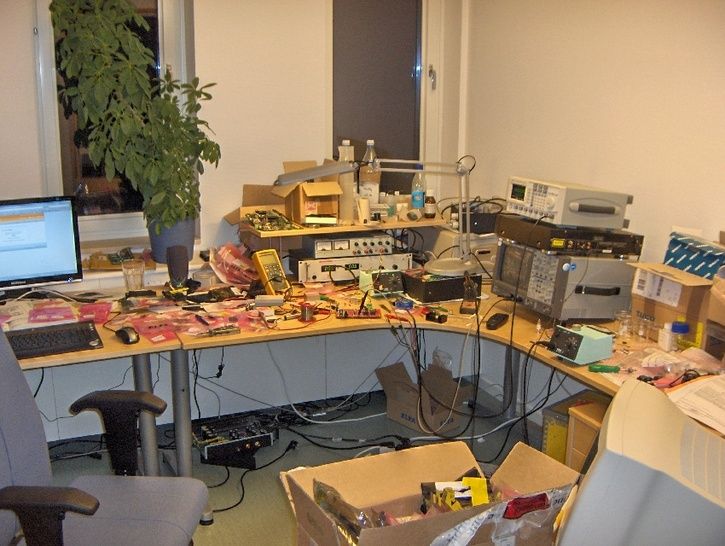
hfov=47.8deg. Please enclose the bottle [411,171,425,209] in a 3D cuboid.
[{"bbox_3d":[0.243,-0.357,3.504,0.061,0.219,0.061,1,13,4],"label":"bottle"}]

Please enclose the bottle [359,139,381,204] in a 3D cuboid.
[{"bbox_3d":[0.034,-0.381,3.361,0.088,0.325,0.088,0,13,1],"label":"bottle"}]

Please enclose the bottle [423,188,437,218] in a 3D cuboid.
[{"bbox_3d":[0.290,-0.292,3.452,0.045,0.116,0.045,1,13,5],"label":"bottle"}]

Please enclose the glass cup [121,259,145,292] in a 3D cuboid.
[{"bbox_3d":[-0.827,0.010,2.947,0.085,0.118,0.085,-5,14,-22],"label":"glass cup"}]

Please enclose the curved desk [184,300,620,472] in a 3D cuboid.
[{"bbox_3d":[0.298,0.510,2.676,1.705,0.730,1.770,-5,14,-22],"label":"curved desk"}]

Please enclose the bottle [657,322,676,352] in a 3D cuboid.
[{"bbox_3d":[0.921,0.190,2.456,0.053,0.084,0.050,5,13,21],"label":"bottle"}]

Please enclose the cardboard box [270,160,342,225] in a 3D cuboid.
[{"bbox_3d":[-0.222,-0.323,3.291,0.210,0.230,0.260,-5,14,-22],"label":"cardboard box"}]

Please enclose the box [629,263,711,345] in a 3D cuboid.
[{"bbox_3d":[0.916,0.100,2.390,0.145,0.200,0.195,-5,14,-22],"label":"box"}]

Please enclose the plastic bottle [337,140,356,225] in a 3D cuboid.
[{"bbox_3d":[-0.061,-0.361,3.254,0.064,0.331,0.068,0,13,-1],"label":"plastic bottle"}]

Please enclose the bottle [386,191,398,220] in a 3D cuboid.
[{"bbox_3d":[0.128,-0.281,3.390,0.050,0.108,0.050,-5,14,-22],"label":"bottle"}]

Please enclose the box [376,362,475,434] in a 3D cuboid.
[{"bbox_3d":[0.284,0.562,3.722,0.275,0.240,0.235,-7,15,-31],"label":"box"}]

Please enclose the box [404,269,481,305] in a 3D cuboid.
[{"bbox_3d":[0.281,0.036,2.931,0.230,0.082,0.195,-5,14,-22],"label":"box"}]

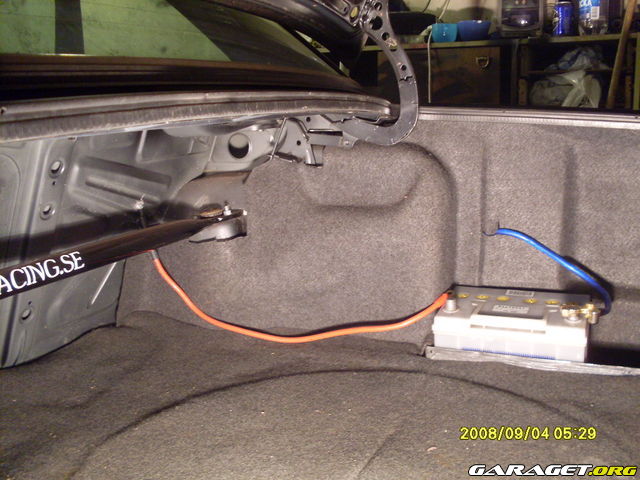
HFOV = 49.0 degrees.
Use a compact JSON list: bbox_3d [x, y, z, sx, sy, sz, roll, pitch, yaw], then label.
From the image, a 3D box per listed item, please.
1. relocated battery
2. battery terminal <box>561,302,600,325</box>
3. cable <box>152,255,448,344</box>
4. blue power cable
[{"bbox_3d":[0.399,0.209,1.445,0.284,0.178,0.172,2,15,23],"label":"relocated battery"},{"bbox_3d":[0.495,0.141,1.342,0.072,0.037,0.046,2,15,23],"label":"battery terminal"},{"bbox_3d":[-0.064,0.132,1.569,0.700,0.170,0.110,2,15,23],"label":"cable"},{"bbox_3d":[0.454,0.063,1.411,0.250,0.135,0.140,2,15,23],"label":"blue power cable"}]

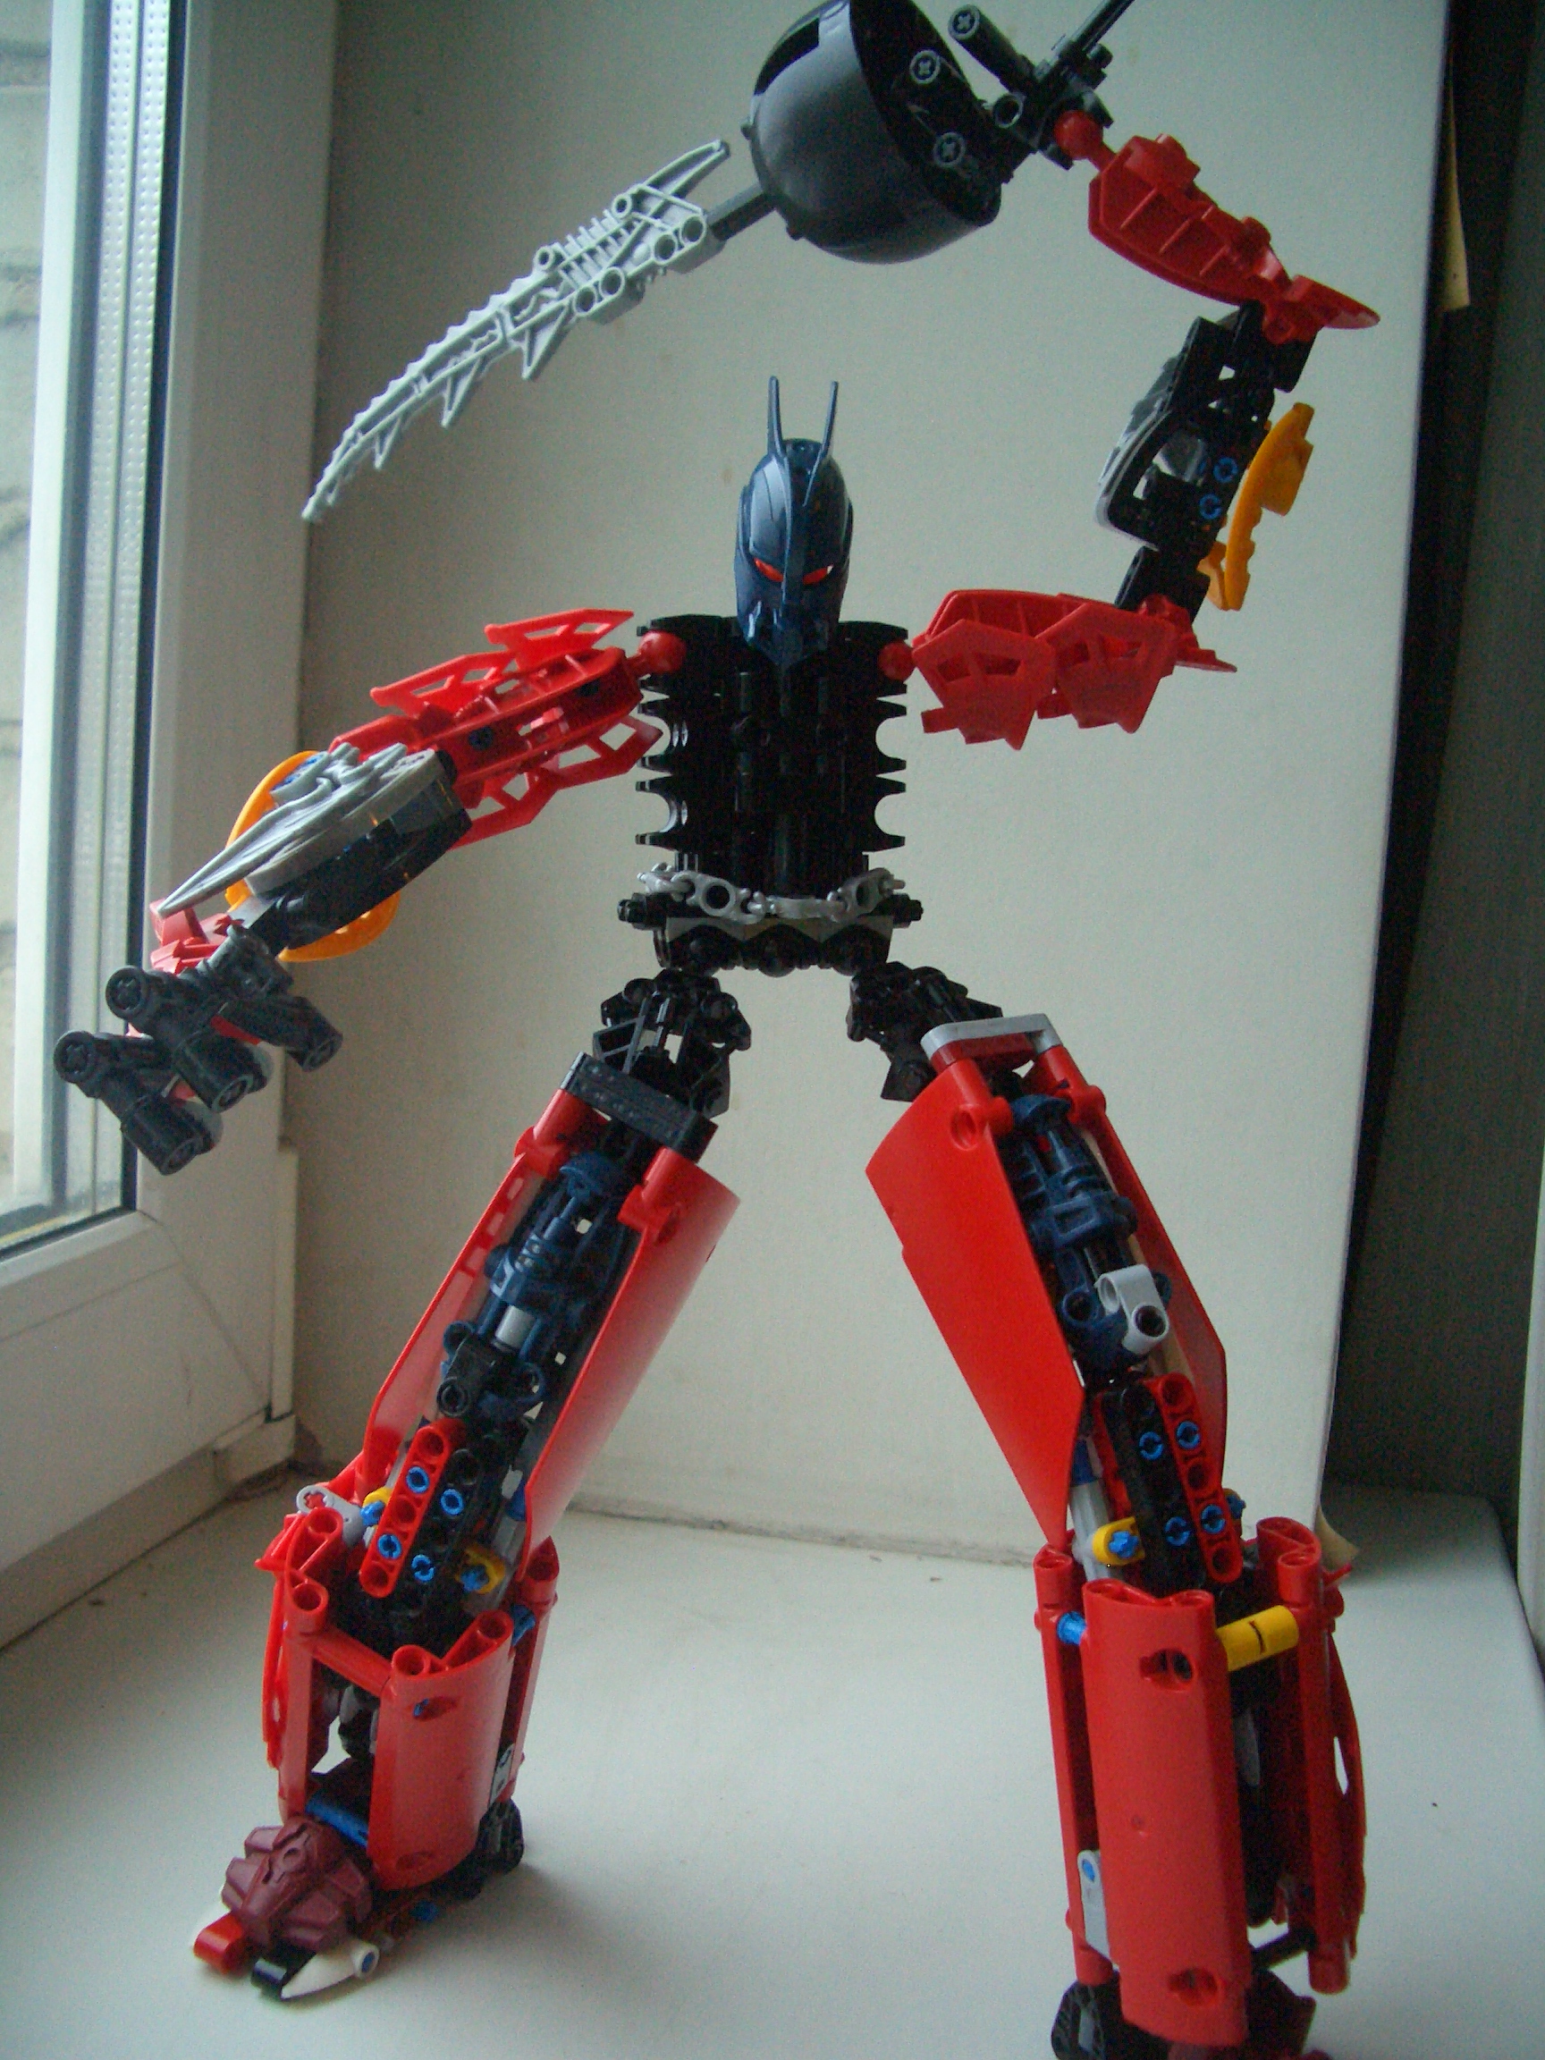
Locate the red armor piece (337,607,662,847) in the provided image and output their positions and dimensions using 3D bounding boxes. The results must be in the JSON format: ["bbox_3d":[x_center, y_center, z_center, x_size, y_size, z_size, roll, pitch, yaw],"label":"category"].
[{"bbox_3d":[-0.058,-0.065,0.443,0.078,0.041,0.035,-24,13,-32],"label":"red armor piece"}]

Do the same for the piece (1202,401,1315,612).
[{"bbox_3d":[0.099,-0.107,0.424,0.015,0.045,0.038,18,0,6],"label":"piece"}]

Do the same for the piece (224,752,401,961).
[{"bbox_3d":[-0.089,-0.034,0.407,0.042,0.038,0.013,-40,0,-30],"label":"piece"}]

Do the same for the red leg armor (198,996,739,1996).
[{"bbox_3d":[-0.057,0.089,0.437,0.068,0.202,0.100,9,0,38],"label":"red leg armor"}]

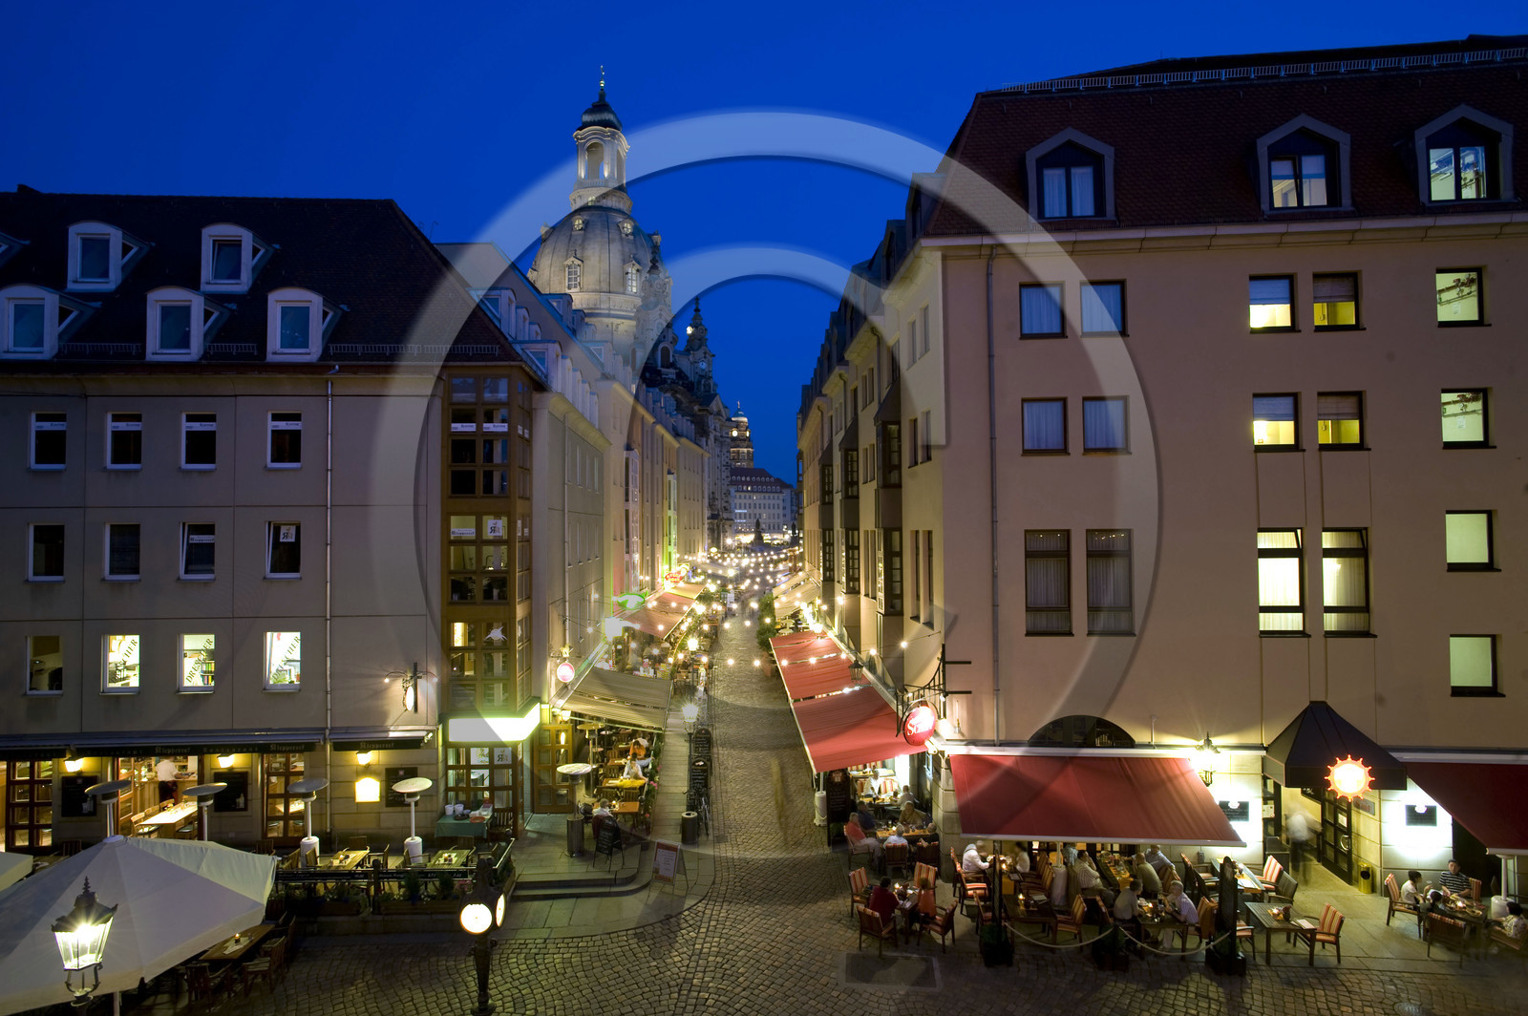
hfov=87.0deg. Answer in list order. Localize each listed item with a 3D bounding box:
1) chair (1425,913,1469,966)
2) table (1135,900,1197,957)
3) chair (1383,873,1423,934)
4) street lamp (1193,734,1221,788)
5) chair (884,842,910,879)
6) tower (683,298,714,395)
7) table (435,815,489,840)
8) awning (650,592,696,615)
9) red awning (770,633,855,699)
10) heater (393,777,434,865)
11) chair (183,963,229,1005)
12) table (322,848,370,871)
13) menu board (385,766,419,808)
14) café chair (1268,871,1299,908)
[{"bbox_3d":[13.758,8.575,16.104,0.640,0.940,0.590,1,-2,-32],"label":"chair"},{"bbox_3d":[8.402,9.026,17.251,0.980,0.740,1.140,-1,-2,8],"label":"table"},{"bbox_3d":[13.938,8.612,17.463,0.590,0.940,0.640,1,-2,-40],"label":"chair"},{"bbox_3d":[10.752,6.104,19.508,0.600,1.300,0.630,-1,-2,5],"label":"street lamp"},{"bbox_3d":[3.218,8.395,19.533,0.580,0.900,0.600,0,-2,-2],"label":"chair"},{"bbox_3d":[-12.688,-31.174,155.784,5.600,19.045,5.600,-1,-2,9],"label":"tower"},{"bbox_3d":[-7.610,8.311,20.604,1.300,0.740,0.650,0,-2,-3],"label":"table"},{"bbox_3d":[-6.094,6.439,53.849,2.200,1.100,9.500,0,-2,-1],"label":"awning"},{"bbox_3d":[2.101,6.400,35.196,2.900,0.900,15.500,0,-2,-2],"label":"red awning"},{"bbox_3d":[-9.074,8.179,20.827,1.040,2.280,1.040,-1,-2,5],"label":"heater"},{"bbox_3d":[-10.833,9.200,15.822,0.580,0.900,0.600,-1,-2,13],"label":"chair"},{"bbox_3d":[-10.183,8.930,19.555,0.740,0.730,1.200,0,-2,-7],"label":"table"},{"bbox_3d":[-9.897,7.639,22.034,0.899,1.105,0.050,0,-2,-3],"label":"menu board"},{"bbox_3d":[11.378,8.653,17.843,0.630,0.920,0.590,-1,-2,11],"label":"café chair"}]

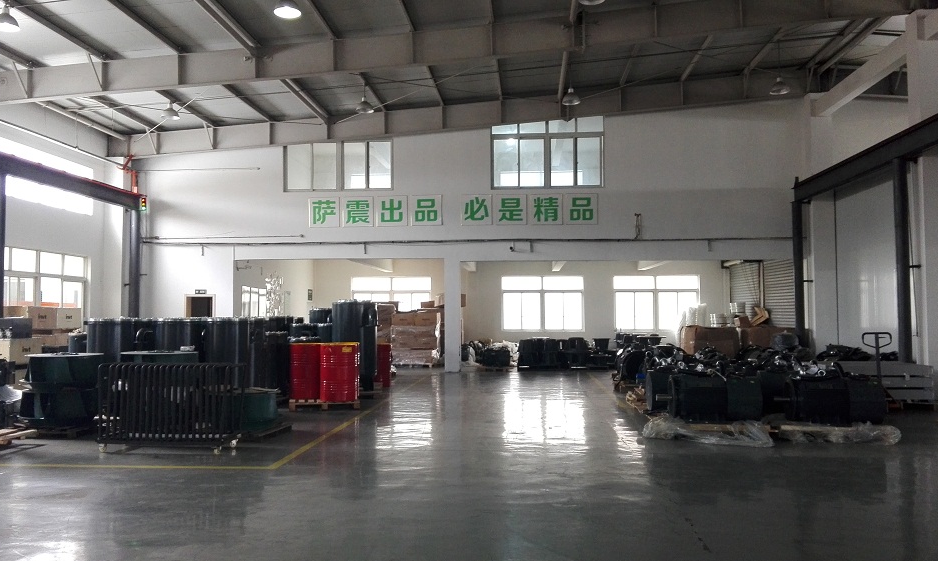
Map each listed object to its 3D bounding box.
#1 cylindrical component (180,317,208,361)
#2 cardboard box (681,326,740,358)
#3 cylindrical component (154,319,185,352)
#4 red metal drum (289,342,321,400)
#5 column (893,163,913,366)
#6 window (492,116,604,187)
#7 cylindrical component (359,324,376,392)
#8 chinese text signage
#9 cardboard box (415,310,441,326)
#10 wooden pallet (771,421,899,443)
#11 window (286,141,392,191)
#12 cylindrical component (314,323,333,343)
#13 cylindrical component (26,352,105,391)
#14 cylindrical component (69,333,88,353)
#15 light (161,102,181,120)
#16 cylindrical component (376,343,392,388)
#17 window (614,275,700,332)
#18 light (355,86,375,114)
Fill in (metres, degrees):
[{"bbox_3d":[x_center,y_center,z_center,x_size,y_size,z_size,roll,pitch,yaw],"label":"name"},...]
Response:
[{"bbox_3d":[-4.473,1.251,11.560,0.500,1.273,0.500,0,-3,0],"label":"cylindrical component"},{"bbox_3d":[6.127,1.715,18.068,1.050,1.072,1.150,0,-3,5],"label":"cardboard box"},{"bbox_3d":[-4.943,1.272,11.828,0.500,1.285,0.500,0,-3,0],"label":"cylindrical component"},{"bbox_3d":[-2.654,1.472,11.722,0.585,0.890,0.585,0,-3,5],"label":"red metal drum"},{"bbox_3d":[7.544,-0.066,12.412,0.220,4.200,0.220,0,-3,5],"label":"column"},{"bbox_3d":[2.054,-3.331,18.663,2.943,1.880,0.100,0,-3,5],"label":"window"},{"bbox_3d":[-1.806,1.397,12.940,0.320,1.202,0.320,0,-3,0],"label":"cylindrical component"},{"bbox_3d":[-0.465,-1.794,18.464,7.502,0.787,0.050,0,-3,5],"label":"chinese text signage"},{"bbox_3d":[-1.166,1.100,20.507,0.656,0.429,0.540,0,-3,5],"label":"cardboard box"},{"bbox_3d":[4.341,1.810,8.775,1.360,0.160,0.980,-1,-3,11],"label":"wooden pallet"},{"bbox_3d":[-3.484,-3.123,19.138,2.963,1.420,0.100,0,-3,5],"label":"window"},{"bbox_3d":[-2.698,1.436,13.979,0.540,1.160,0.540,0,-3,0],"label":"cylindrical component"},{"bbox_3d":[-5.214,1.167,9.244,0.900,0.415,0.900,0,-3,0],"label":"cylindrical component"},{"bbox_3d":[-6.586,1.418,12.166,0.420,1.031,0.420,0,-3,0],"label":"cylindrical component"},{"bbox_3d":[-6.978,-3.986,16.753,0.420,0.368,0.420,0,-3,5],"label":"light"},{"bbox_3d":[-1.875,1.724,14.536,0.580,0.880,0.580,0,-3,0],"label":"cylindrical component"},{"bbox_3d":[6.861,0.839,26.095,3.091,2.016,0.150,0,-3,5],"label":"window"},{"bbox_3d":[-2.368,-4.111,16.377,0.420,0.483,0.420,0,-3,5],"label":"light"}]

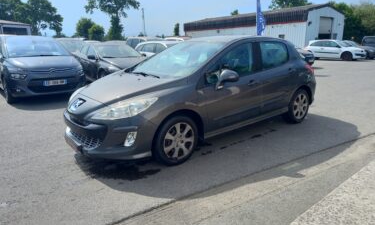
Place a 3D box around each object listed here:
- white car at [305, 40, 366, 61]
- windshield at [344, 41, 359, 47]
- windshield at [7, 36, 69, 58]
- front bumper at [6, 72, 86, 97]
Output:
[{"bbox_3d":[10.698,-4.630,19.727,1.820,1.460,4.210,-12,18,-35],"label":"white car"},{"bbox_3d":[13.628,-5.709,22.495,1.400,0.450,0.700,-12,19,-38],"label":"windshield"},{"bbox_3d":[-3.954,-1.688,7.072,1.500,0.540,0.780,-13,19,-40],"label":"windshield"},{"bbox_3d":[-3.275,-0.663,6.603,1.830,0.550,0.600,-14,19,-40],"label":"front bumper"}]

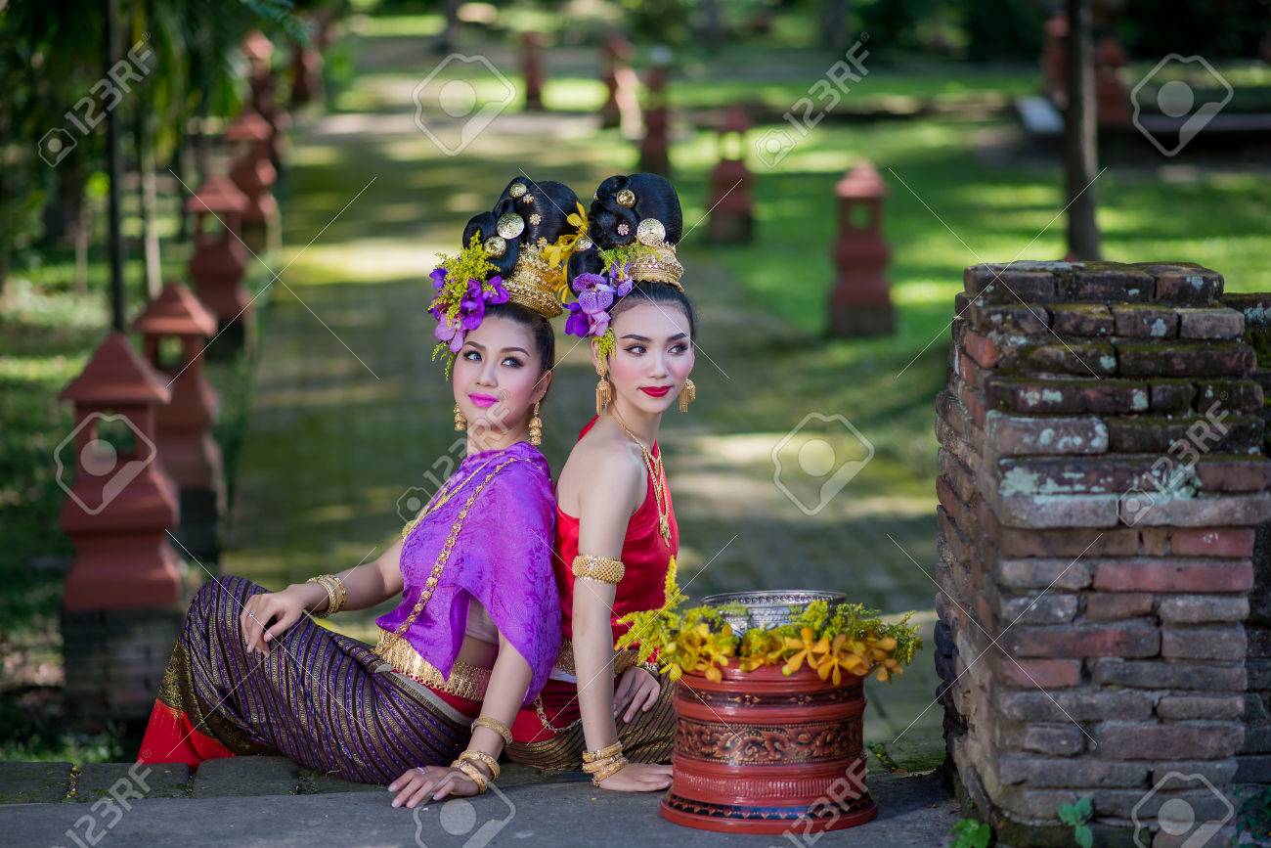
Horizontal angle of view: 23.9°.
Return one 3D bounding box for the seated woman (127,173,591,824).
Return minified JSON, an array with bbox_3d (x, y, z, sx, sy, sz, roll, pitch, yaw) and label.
[{"bbox_3d":[-0.430,0.095,4.820,0.670,0.950,0.500,-4,8,-28],"label":"seated woman"}]

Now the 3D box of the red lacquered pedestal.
[{"bbox_3d":[0.201,0.457,4.503,0.327,0.255,0.327,0,7,0],"label":"red lacquered pedestal"}]

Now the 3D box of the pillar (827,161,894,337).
[{"bbox_3d":[1.330,-1.041,17.664,0.365,1.016,0.365,0,7,0],"label":"pillar"}]

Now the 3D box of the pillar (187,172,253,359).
[{"bbox_3d":[-2.426,-0.921,17.480,0.340,1.053,0.340,0,7,0],"label":"pillar"}]

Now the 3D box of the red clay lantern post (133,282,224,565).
[{"bbox_3d":[-1.867,-0.015,12.282,0.330,1.146,0.330,0,7,0],"label":"red clay lantern post"}]

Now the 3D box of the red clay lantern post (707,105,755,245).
[{"bbox_3d":[0.736,-1.937,23.276,0.365,1.070,0.365,0,7,0],"label":"red clay lantern post"}]

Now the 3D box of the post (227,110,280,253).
[{"bbox_3d":[-2.887,-1.831,22.632,0.340,1.085,0.340,0,7,0],"label":"post"}]

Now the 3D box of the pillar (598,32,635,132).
[{"bbox_3d":[-0.161,-2.997,26.300,0.310,0.820,0.310,0,5,-6],"label":"pillar"}]

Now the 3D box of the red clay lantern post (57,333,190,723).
[{"bbox_3d":[-1.572,0.306,9.200,0.330,1.179,0.330,0,7,0],"label":"red clay lantern post"}]

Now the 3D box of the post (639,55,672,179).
[{"bbox_3d":[0.141,-2.217,21.800,0.290,0.830,0.290,0,5,-6],"label":"post"}]

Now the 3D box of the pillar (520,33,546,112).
[{"bbox_3d":[-1.044,-3.581,30.500,0.280,0.800,0.280,0,5,-6],"label":"pillar"}]

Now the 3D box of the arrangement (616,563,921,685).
[{"bbox_3d":[0.198,0.300,4.480,0.450,0.140,0.350,0,7,0],"label":"arrangement"}]

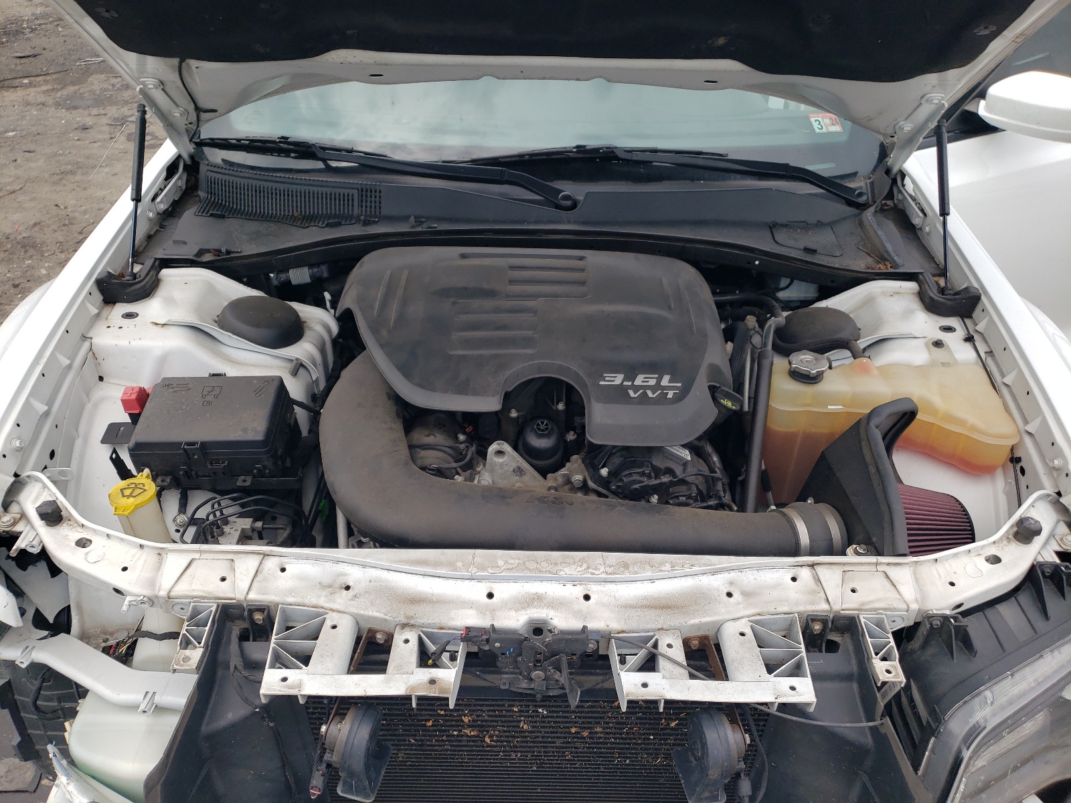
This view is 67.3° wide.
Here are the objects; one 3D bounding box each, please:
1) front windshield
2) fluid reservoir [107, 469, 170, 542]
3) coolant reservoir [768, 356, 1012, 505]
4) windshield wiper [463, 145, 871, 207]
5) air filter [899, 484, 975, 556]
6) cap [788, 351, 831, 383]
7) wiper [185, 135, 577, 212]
[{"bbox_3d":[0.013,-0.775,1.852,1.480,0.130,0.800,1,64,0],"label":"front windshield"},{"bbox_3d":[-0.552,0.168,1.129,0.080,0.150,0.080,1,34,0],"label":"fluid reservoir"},{"bbox_3d":[0.555,0.082,1.345,0.370,0.260,0.195,1,34,0],"label":"coolant reservoir"},{"bbox_3d":[0.243,-0.470,1.661,0.890,0.090,0.085,2,35,1],"label":"windshield wiper"},{"bbox_3d":[0.545,0.211,1.189,0.145,0.145,0.140,1,34,0],"label":"air filter"},{"bbox_3d":[0.430,-0.053,1.263,0.063,0.028,0.063,1,34,0],"label":"cap"},{"bbox_3d":[-0.325,-0.489,1.675,0.840,0.085,0.085,8,35,10],"label":"wiper"}]

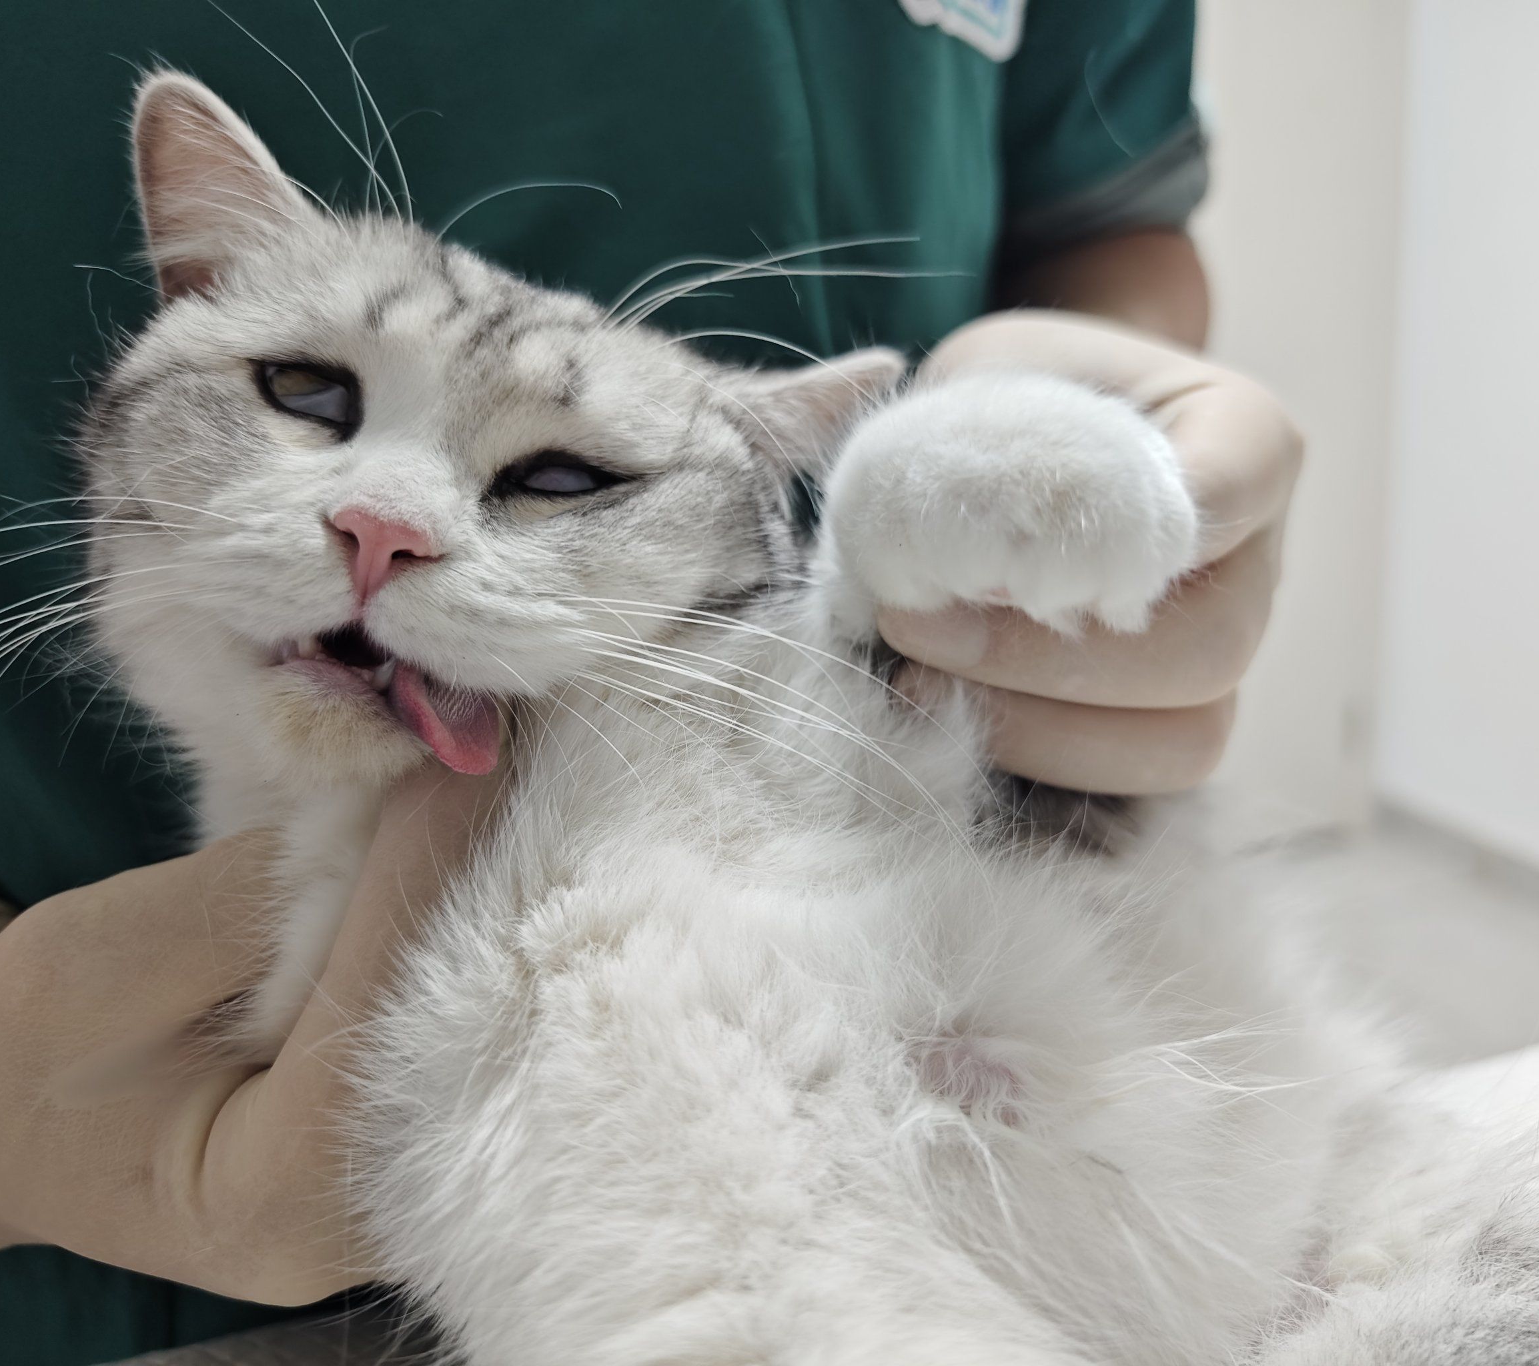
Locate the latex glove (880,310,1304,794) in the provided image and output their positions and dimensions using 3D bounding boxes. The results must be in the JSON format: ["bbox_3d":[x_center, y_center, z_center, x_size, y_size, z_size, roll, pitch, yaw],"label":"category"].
[{"bbox_3d":[0.072,-0.030,0.272,0.096,0.108,0.105,1,7,14],"label":"latex glove"}]

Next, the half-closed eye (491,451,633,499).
[{"bbox_3d":[-0.039,-0.039,0.227,0.027,0.010,0.009,3,-1,-21],"label":"half-closed eye"}]

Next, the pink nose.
[{"bbox_3d":[-0.068,-0.022,0.212,0.019,0.016,0.012,18,-4,-7],"label":"pink nose"}]

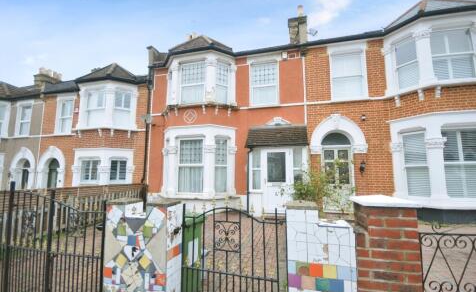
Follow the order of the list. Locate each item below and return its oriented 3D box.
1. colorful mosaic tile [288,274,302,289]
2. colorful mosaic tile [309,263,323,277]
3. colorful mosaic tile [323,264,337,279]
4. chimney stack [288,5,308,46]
[{"bbox_3d":[0.451,1.069,1.565,0.096,0.098,0.010,-2,-5,12],"label":"colorful mosaic tile"},{"bbox_3d":[0.611,0.965,1.538,0.099,0.098,0.010,-2,-5,12],"label":"colorful mosaic tile"},{"bbox_3d":[0.706,0.961,1.518,0.099,0.098,0.010,-2,-5,12],"label":"colorful mosaic tile"},{"bbox_3d":[2.715,-5.390,9.104,0.780,2.110,0.760,-2,-5,12],"label":"chimney stack"}]

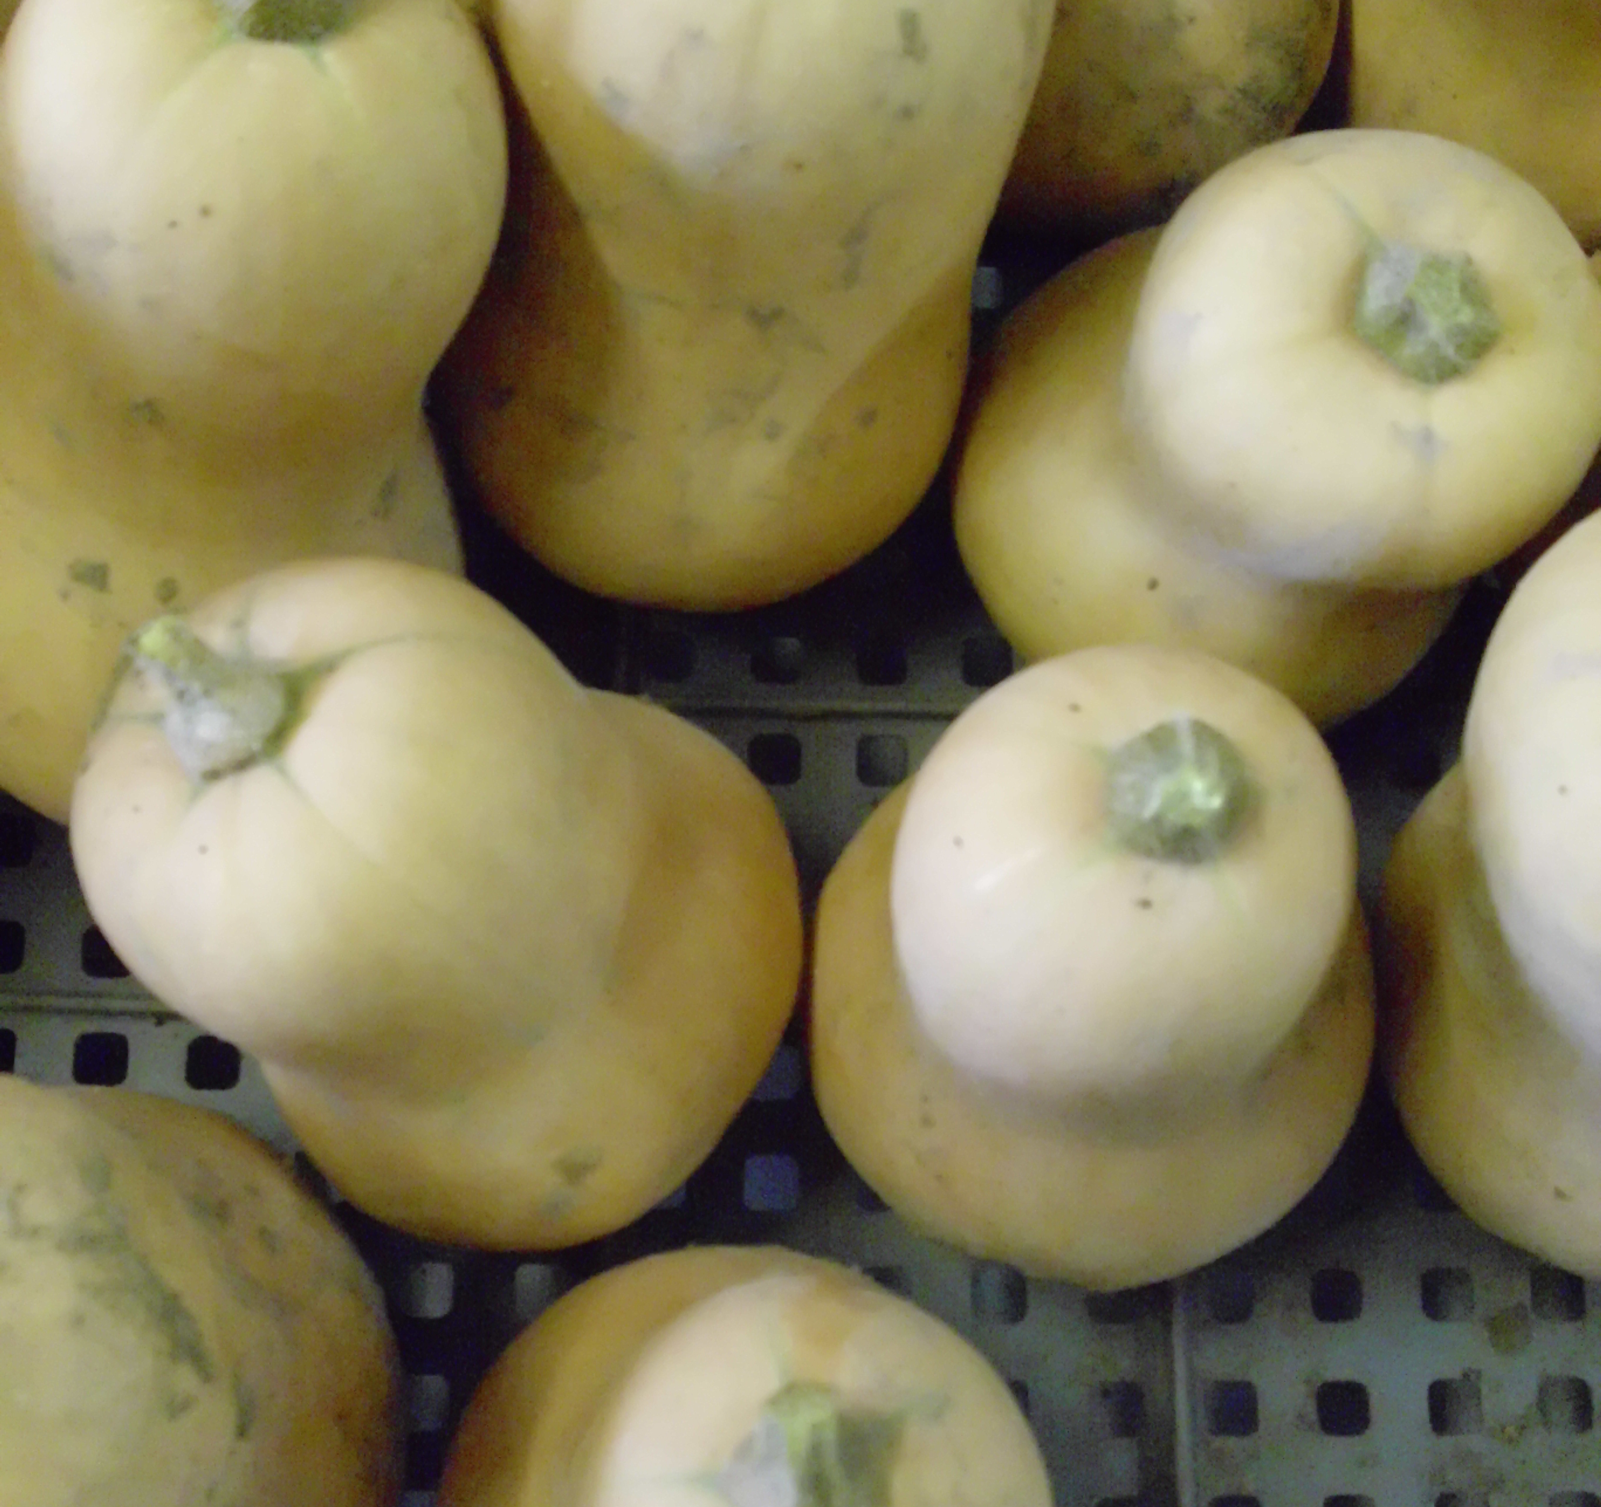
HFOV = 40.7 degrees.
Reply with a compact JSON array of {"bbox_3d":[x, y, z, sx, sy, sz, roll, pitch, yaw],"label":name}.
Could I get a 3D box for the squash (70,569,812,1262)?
[{"bbox_3d":[-0.065,0.020,0.372,0.108,0.184,0.108,0,67,17],"label":"squash"}]

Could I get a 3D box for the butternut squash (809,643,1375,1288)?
[{"bbox_3d":[0.052,0.033,0.374,0.107,0.175,0.107,0,69,3],"label":"butternut squash"}]

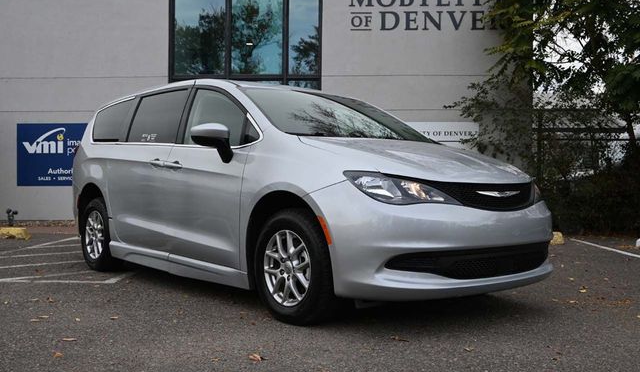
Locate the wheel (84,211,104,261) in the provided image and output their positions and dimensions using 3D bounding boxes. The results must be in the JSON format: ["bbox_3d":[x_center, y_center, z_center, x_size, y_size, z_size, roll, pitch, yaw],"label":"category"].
[{"bbox_3d":[-2.175,0.497,6.452,0.190,0.472,0.472,0,1,-41],"label":"wheel"}]

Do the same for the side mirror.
[{"bbox_3d":[-0.772,-0.308,4.589,0.235,0.285,0.260,0,1,-41],"label":"side mirror"}]

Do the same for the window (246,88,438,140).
[{"bbox_3d":[0.227,-0.529,5.022,1.500,0.165,1.216,0,27,-41],"label":"window"}]

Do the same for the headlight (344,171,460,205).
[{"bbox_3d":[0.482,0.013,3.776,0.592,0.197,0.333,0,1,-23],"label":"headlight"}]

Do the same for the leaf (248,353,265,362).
[{"bbox_3d":[-0.325,0.881,3.262,0.075,0.020,0.070,0,1,0],"label":"leaf"}]

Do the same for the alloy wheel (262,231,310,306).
[{"bbox_3d":[-0.142,0.526,4.127,0.190,0.472,0.472,0,1,-41],"label":"alloy wheel"}]

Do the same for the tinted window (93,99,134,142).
[{"bbox_3d":[-2.050,-0.616,6.330,0.060,0.433,0.952,19,-12,-36],"label":"tinted window"}]

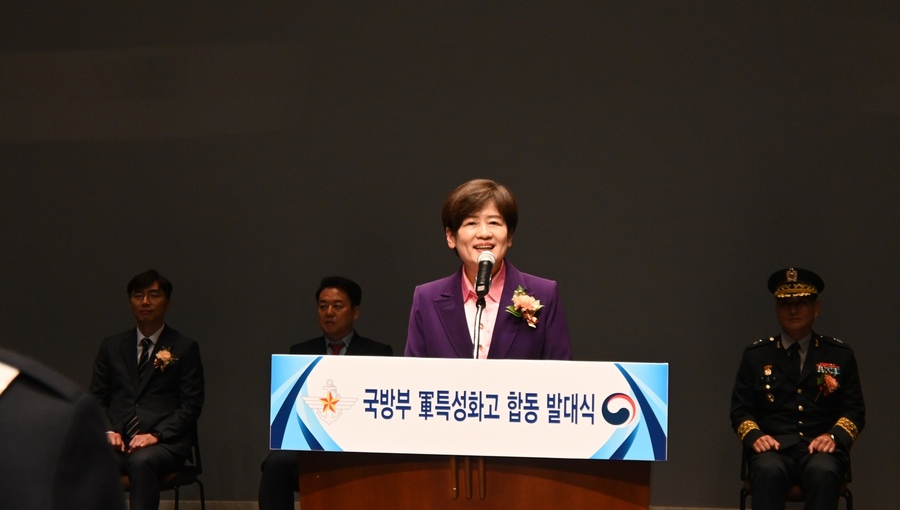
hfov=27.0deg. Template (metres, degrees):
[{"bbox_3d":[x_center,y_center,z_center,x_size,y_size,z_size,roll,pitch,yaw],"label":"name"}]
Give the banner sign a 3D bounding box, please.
[{"bbox_3d":[0.047,0.394,4.860,1.028,0.249,0.020,1,0,5],"label":"banner sign"}]

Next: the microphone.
[{"bbox_3d":[0.096,0.055,5.150,0.050,0.050,0.190,2,33,4],"label":"microphone"}]

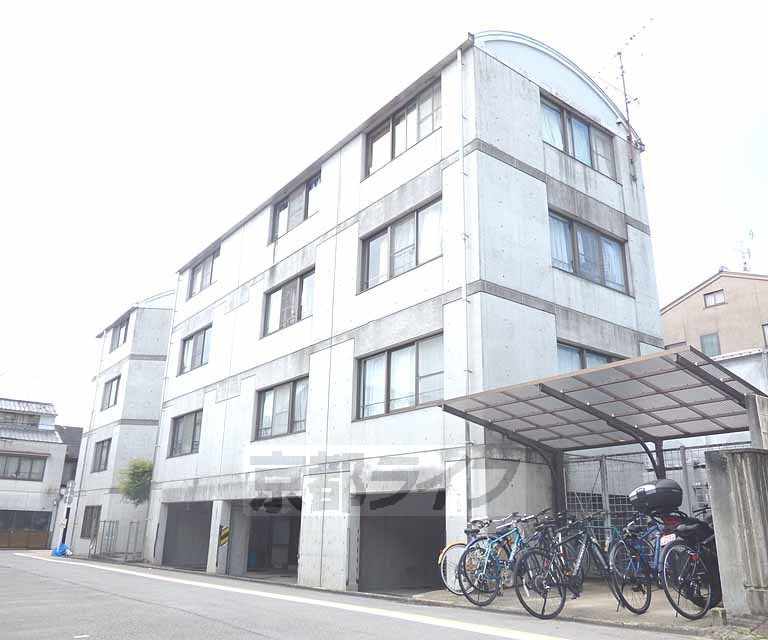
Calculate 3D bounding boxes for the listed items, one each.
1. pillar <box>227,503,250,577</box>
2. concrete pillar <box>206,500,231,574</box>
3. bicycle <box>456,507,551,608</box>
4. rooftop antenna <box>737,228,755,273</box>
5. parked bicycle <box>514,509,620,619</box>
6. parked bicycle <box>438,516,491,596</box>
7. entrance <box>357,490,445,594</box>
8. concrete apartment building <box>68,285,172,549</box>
[{"bbox_3d":[-4.011,5.903,16.268,0.566,1.798,0.505,15,-23,-36],"label":"pillar"},{"bbox_3d":[-4.381,5.792,16.035,0.283,1.808,0.566,15,-23,-36],"label":"concrete pillar"},{"bbox_3d":[1.596,3.180,7.925,1.670,1.030,0.580,18,-25,-39],"label":"bicycle"},{"bbox_3d":[13.839,-2.490,22.968,0.650,1.800,0.750,7,-19,-17],"label":"rooftop antenna"},{"bbox_3d":[2.075,2.703,6.660,1.680,1.040,0.600,16,-24,-36],"label":"parked bicycle"},{"bbox_3d":[1.426,3.313,8.520,1.720,1.020,0.570,17,-24,-39],"label":"parked bicycle"},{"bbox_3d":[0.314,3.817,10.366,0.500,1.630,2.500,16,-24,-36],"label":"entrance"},{"bbox_3d":[-10.814,5.198,29.428,5.757,11.595,6.666,15,-23,-36],"label":"concrete apartment building"}]

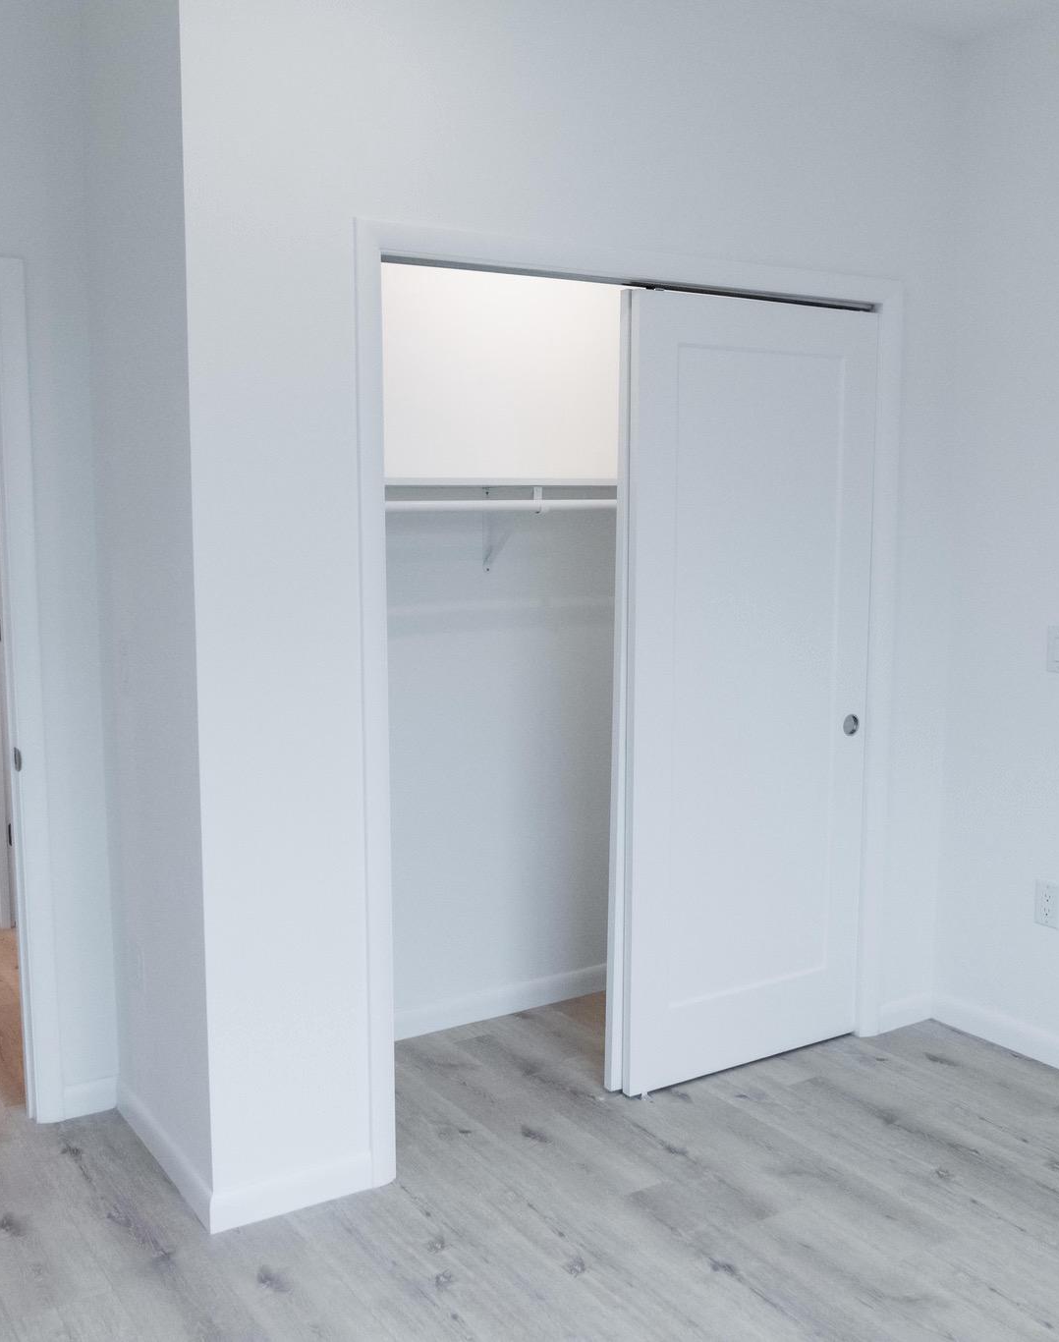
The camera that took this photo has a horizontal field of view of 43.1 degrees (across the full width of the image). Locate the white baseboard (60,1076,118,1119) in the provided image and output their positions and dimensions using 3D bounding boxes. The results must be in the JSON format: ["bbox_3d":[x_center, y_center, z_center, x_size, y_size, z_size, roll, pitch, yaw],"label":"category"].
[{"bbox_3d":[-1.132,1.095,3.449,0.135,0.090,0.014,-4,8,-32],"label":"white baseboard"}]

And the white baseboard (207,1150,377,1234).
[{"bbox_3d":[-0.523,1.148,2.975,0.385,0.090,0.014,-4,8,-32],"label":"white baseboard"}]

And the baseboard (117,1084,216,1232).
[{"bbox_3d":[-0.871,1.125,3.177,0.014,0.090,0.729,-4,8,-32],"label":"baseboard"}]

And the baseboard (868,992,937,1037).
[{"bbox_3d":[1.123,1.020,4.010,0.233,0.090,0.014,-4,8,-32],"label":"baseboard"}]

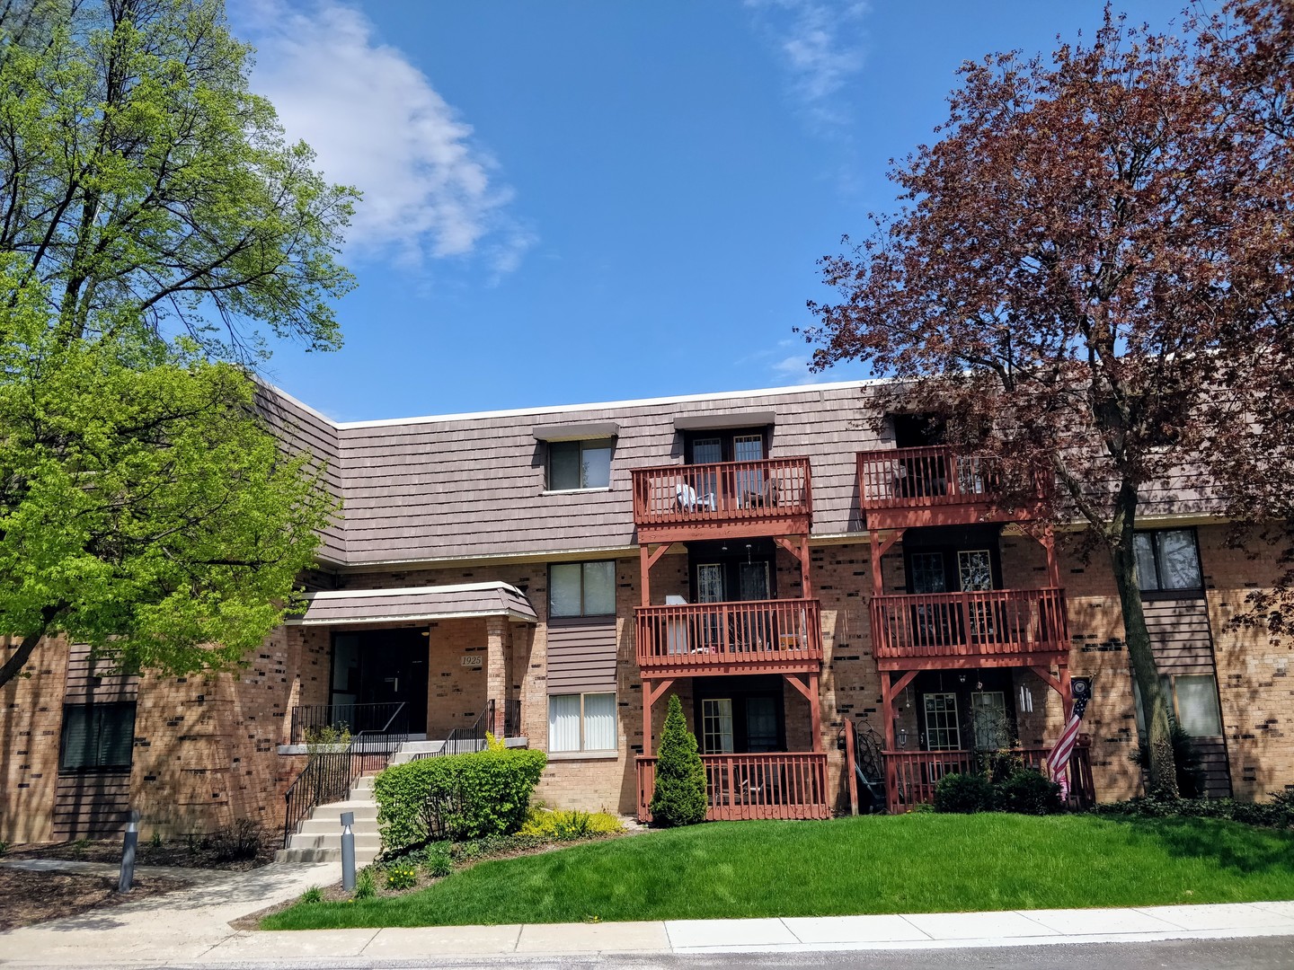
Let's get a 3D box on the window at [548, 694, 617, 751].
[{"bbox_3d":[-1.312,4.849,18.294,1.435,1.165,0.120,-4,-14,9],"label":"window"}]

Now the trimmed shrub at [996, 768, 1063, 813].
[{"bbox_3d":[6.291,5.049,14.754,1.070,0.771,1.000,-4,-14,9],"label":"trimmed shrub"}]

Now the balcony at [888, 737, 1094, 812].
[{"bbox_3d":[5.958,5.201,16.086,3.446,1.060,1.500,-4,-11,9],"label":"balcony"}]

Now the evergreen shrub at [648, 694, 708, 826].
[{"bbox_3d":[0.526,4.832,15.740,1.050,2.240,1.050,-4,-11,9],"label":"evergreen shrub"}]

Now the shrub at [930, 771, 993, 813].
[{"bbox_3d":[5.263,5.148,14.943,1.000,0.730,0.950,-4,-14,9],"label":"shrub"}]

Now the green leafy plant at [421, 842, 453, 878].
[{"bbox_3d":[-3.078,5.507,13.226,0.440,0.440,0.450,-4,-11,9],"label":"green leafy plant"}]

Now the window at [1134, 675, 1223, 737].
[{"bbox_3d":[9.737,4.074,16.516,1.437,1.111,0.150,-4,-11,9],"label":"window"}]

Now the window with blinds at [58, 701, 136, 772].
[{"bbox_3d":[-10.015,4.617,16.384,1.475,1.242,0.120,-4,-14,9],"label":"window with blinds"}]

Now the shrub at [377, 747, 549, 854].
[{"bbox_3d":[-2.942,5.036,14.437,2.600,1.360,1.200,3,-14,-18],"label":"shrub"}]

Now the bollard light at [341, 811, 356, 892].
[{"bbox_3d":[-3.743,4.590,11.243,0.158,0.935,0.158,-9,-15,8],"label":"bollard light"}]

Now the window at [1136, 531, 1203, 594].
[{"bbox_3d":[9.731,1.449,16.998,1.442,1.233,0.150,-4,-11,9],"label":"window"}]

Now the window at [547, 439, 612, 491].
[{"bbox_3d":[-1.471,-0.471,19.871,1.425,1.154,0.120,-4,-14,9],"label":"window"}]

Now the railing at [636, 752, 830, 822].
[{"bbox_3d":[1.637,5.591,16.776,3.458,1.106,1.500,-4,-14,9],"label":"railing"}]

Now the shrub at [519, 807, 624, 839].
[{"bbox_3d":[-1.383,6.071,16.164,1.900,0.370,1.100,-4,-11,9],"label":"shrub"}]

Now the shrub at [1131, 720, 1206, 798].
[{"bbox_3d":[9.158,4.844,15.801,1.140,1.420,1.050,-4,-11,9],"label":"shrub"}]

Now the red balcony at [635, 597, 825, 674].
[{"bbox_3d":[1.571,2.917,17.206,3.452,1.215,1.450,-4,-11,9],"label":"red balcony"}]

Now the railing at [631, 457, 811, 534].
[{"bbox_3d":[1.549,0.295,18.022,3.483,1.091,1.450,-4,-14,9],"label":"railing"}]

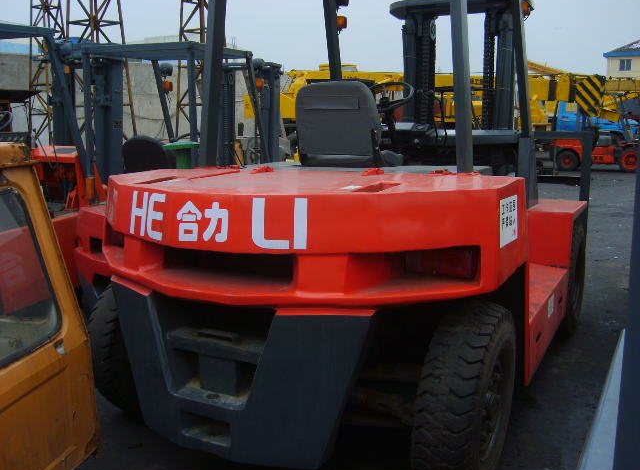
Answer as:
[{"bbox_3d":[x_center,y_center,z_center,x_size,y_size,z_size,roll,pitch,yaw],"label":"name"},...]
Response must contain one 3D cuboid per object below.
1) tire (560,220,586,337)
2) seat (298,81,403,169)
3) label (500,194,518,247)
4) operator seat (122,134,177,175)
[{"bbox_3d":[1.801,0.312,4.798,0.225,0.870,0.870,6,12,28],"label":"tire"},{"bbox_3d":[0.186,-0.604,3.488,0.480,0.455,0.500,6,12,28],"label":"seat"},{"bbox_3d":[0.782,-0.056,2.667,0.010,0.200,0.290,6,12,28],"label":"label"},{"bbox_3d":[-1.323,-0.582,5.300,0.430,0.460,0.490,5,12,25],"label":"operator seat"}]

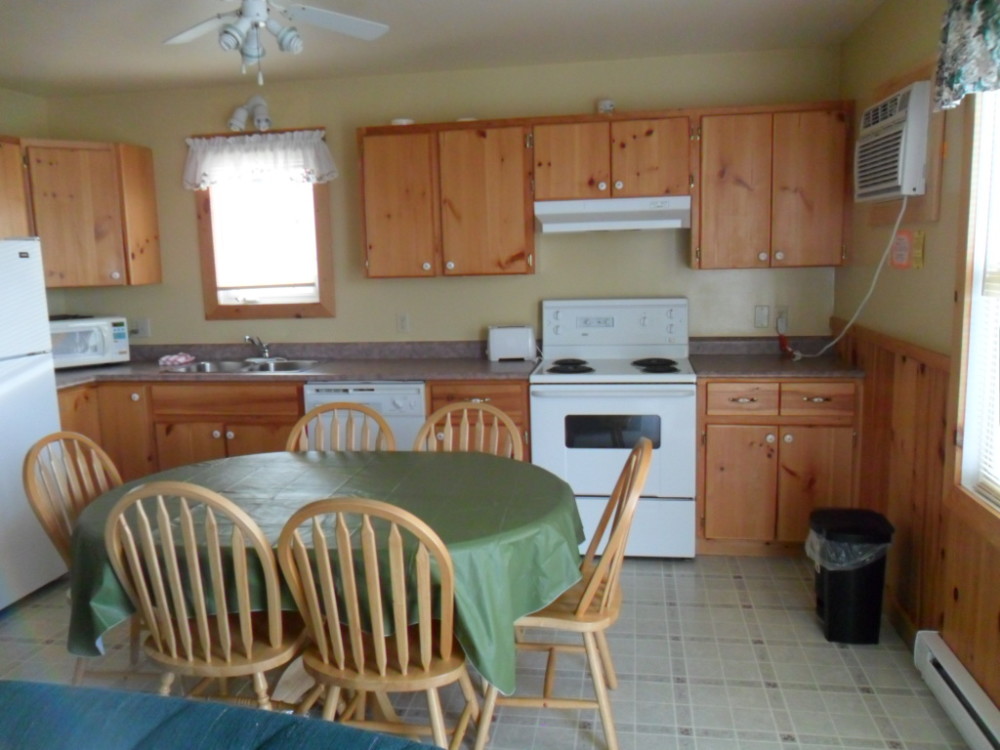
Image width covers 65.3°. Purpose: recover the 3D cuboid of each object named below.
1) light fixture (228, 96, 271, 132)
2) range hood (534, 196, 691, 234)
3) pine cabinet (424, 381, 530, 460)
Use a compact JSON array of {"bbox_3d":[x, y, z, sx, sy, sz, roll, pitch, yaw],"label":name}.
[{"bbox_3d":[-1.430,-1.481,4.428,0.240,0.190,0.145,0,7,10],"label":"light fixture"},{"bbox_3d":[0.581,-0.822,4.018,0.756,0.150,0.439,0,9,10],"label":"range hood"},{"bbox_3d":[-0.056,0.399,4.218,0.523,0.845,0.592,0,9,10],"label":"pine cabinet"}]

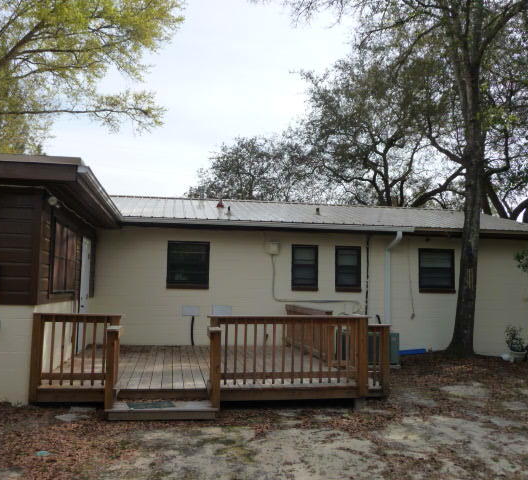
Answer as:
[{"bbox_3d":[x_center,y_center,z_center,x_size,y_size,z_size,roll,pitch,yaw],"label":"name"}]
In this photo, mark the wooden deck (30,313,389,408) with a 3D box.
[{"bbox_3d":[-0.947,1.729,8.851,4.570,1.140,5.000,2,-6,-10],"label":"wooden deck"}]

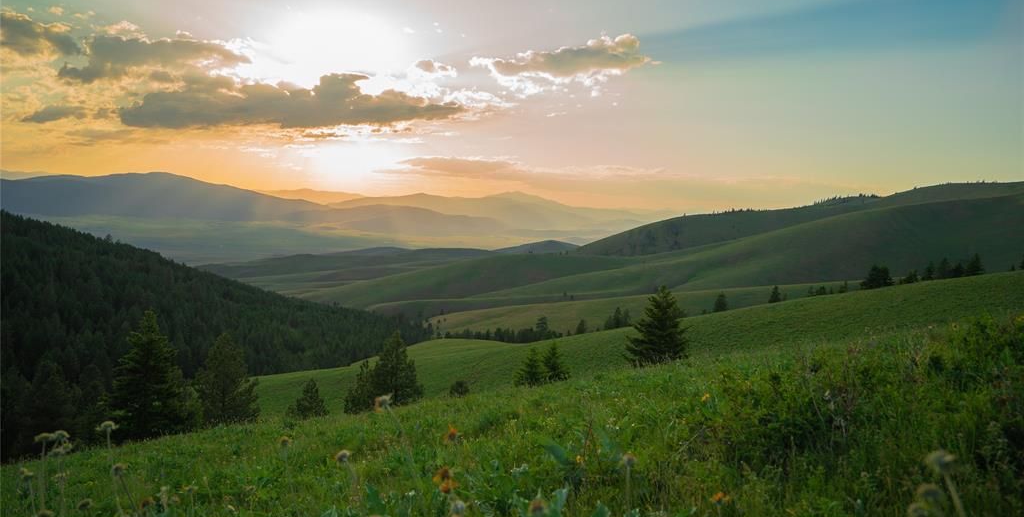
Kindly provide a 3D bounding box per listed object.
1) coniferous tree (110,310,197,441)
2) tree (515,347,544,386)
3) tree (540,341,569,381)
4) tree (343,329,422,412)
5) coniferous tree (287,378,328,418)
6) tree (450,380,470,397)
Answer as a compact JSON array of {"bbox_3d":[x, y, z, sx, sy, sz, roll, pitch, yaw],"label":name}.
[{"bbox_3d":[-21.615,7.165,43.000,5.079,8.162,5.079,0,3,0],"label":"coniferous tree"},{"bbox_3d":[1.427,8.848,58.000,2.447,3.180,2.447,0,3,0],"label":"tree"},{"bbox_3d":[3.547,8.481,58.000,2.447,3.425,2.447,0,3,0],"label":"tree"},{"bbox_3d":[-9.469,8.372,52.000,5.849,6.069,4.679,0,3,0],"label":"tree"},{"bbox_3d":[-14.377,9.913,50.000,2.953,3.093,2.953,0,3,0],"label":"coniferous tree"},{"bbox_3d":[-3.839,9.505,52.000,1.609,1.316,1.609,0,3,0],"label":"tree"}]

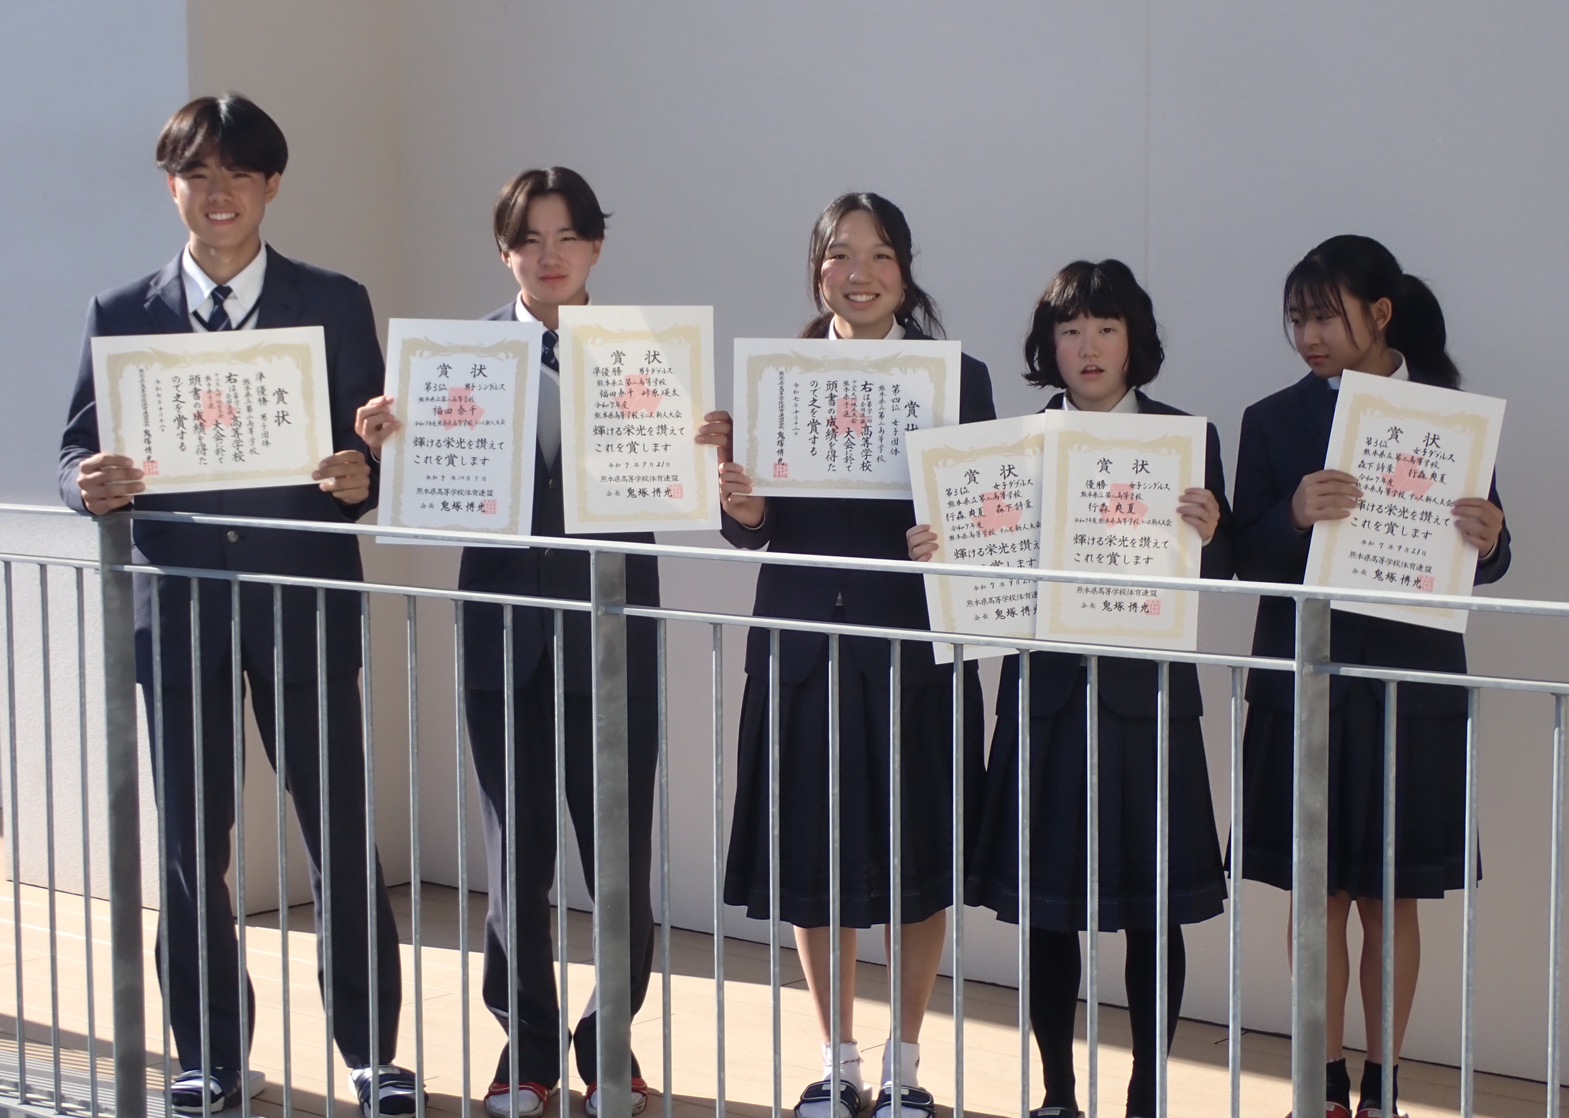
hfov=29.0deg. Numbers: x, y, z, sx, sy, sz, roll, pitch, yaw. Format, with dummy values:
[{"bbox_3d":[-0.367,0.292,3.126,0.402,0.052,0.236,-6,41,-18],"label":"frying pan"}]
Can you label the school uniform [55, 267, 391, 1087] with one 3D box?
[{"bbox_3d":[-0.997,0.187,5.485,0.608,1.500,0.380,-1,5,-6],"label":"school uniform"}]

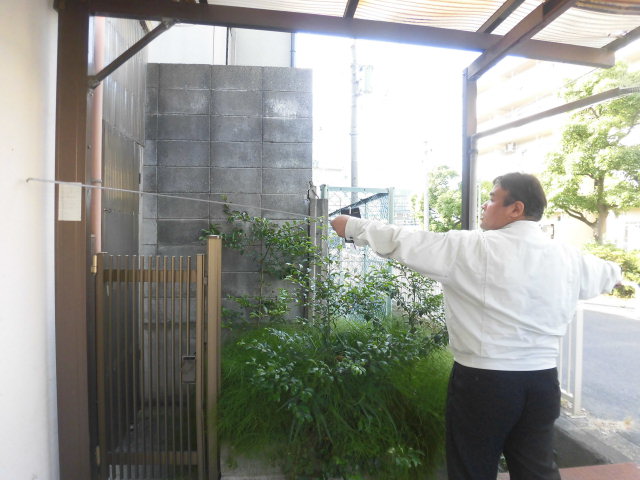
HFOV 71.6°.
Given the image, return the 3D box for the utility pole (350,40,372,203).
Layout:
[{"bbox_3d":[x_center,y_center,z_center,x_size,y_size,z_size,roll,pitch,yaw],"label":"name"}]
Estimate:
[{"bbox_3d":[1.650,-3.400,18.500,0.850,9.800,0.420,0,0,0],"label":"utility pole"}]

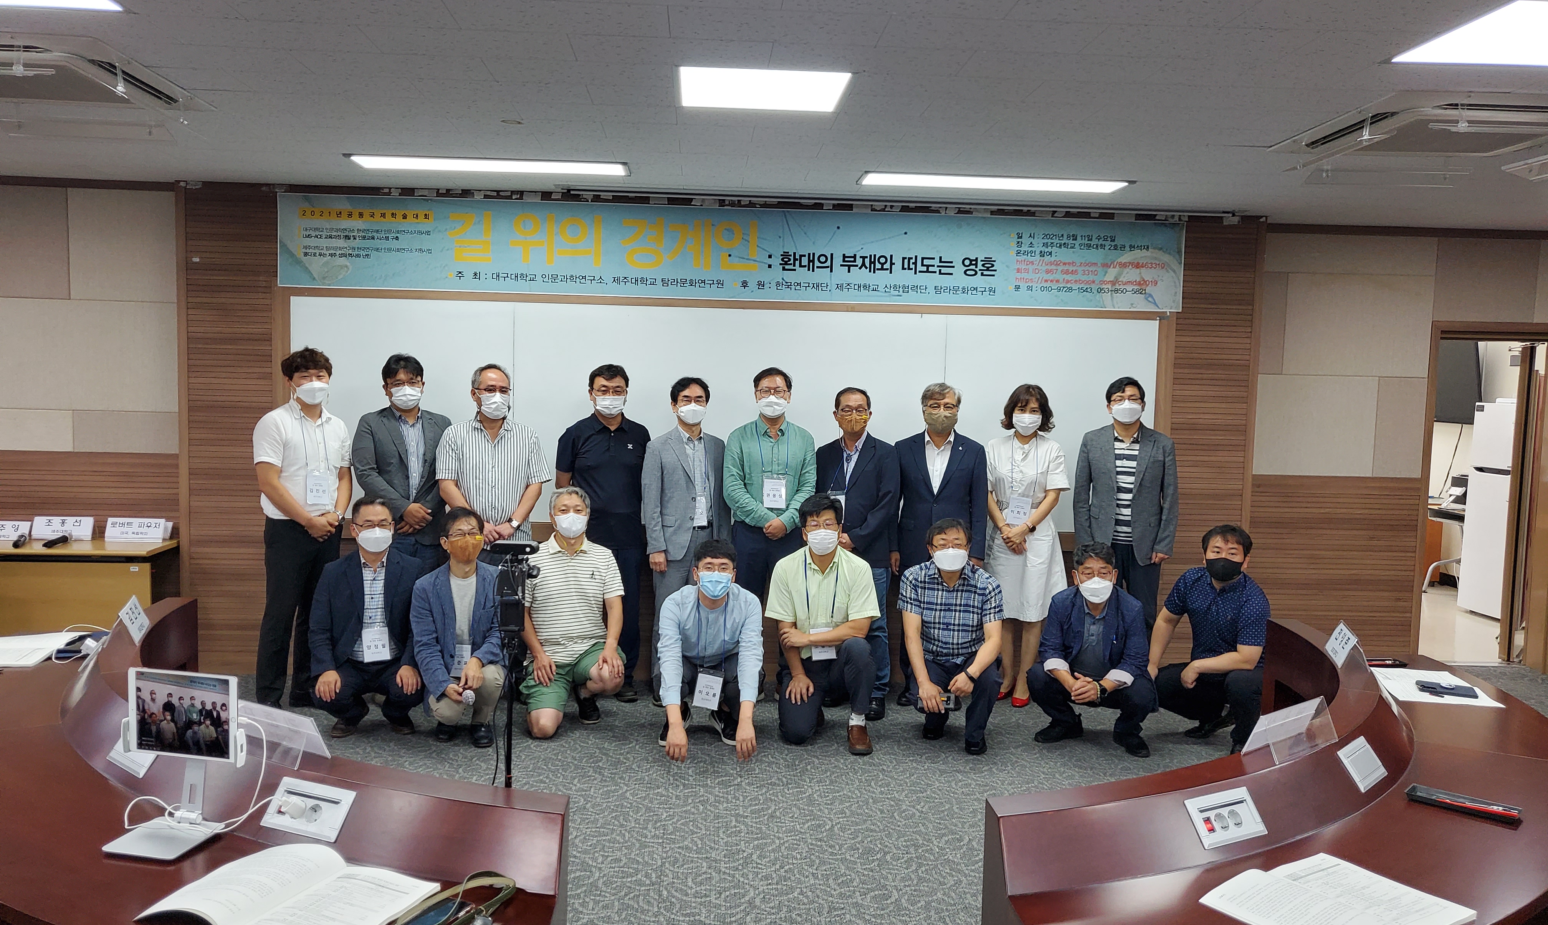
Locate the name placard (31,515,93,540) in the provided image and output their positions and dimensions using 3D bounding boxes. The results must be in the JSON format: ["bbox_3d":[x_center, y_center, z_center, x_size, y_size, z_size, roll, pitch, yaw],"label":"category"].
[{"bbox_3d":[-3.794,0.351,6.225,0.315,0.120,0.066,1,4,-4],"label":"name placard"}]

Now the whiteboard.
[{"bbox_3d":[-0.229,-0.252,6.558,4.860,1.230,0.040,1,4,-4],"label":"whiteboard"}]

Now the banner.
[{"bbox_3d":[-0.171,-1.149,6.412,5.000,0.495,0.020,1,4,-4],"label":"banner"}]

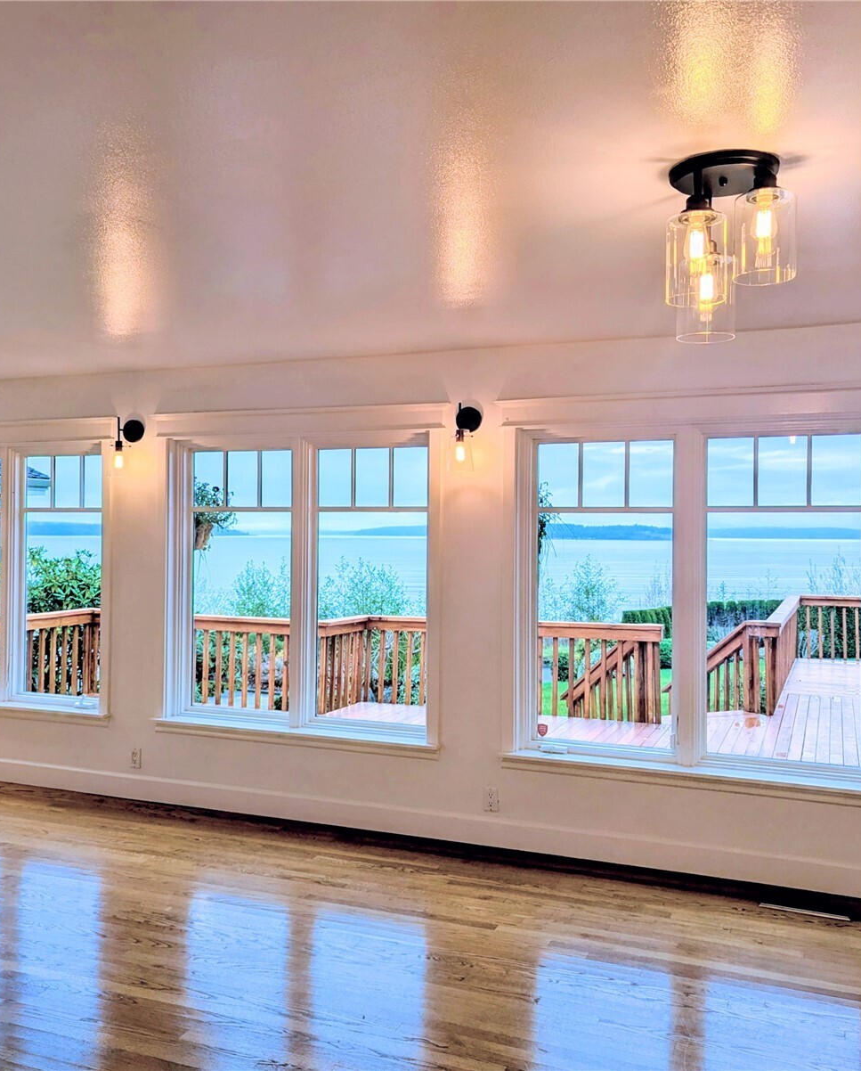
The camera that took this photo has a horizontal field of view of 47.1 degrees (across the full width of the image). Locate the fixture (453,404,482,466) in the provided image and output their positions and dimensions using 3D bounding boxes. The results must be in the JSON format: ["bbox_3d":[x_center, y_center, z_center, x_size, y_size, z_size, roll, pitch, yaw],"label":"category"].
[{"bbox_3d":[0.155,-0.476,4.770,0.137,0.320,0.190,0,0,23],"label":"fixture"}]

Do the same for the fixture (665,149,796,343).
[{"bbox_3d":[0.748,-0.703,2.462,0.300,0.420,0.300,0,0,23],"label":"fixture"}]

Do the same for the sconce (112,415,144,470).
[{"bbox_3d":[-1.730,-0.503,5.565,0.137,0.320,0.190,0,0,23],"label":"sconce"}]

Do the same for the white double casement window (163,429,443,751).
[{"bbox_3d":[-0.729,0.253,5.298,1.610,1.570,0.140,0,0,23],"label":"white double casement window"}]

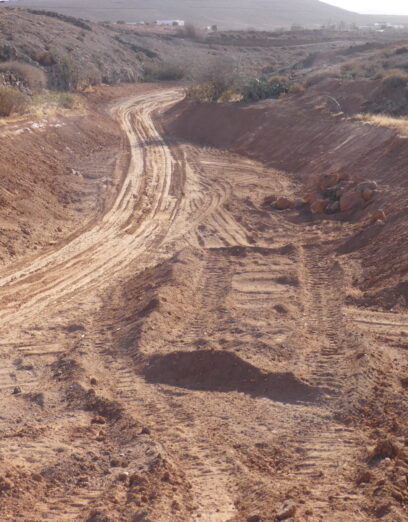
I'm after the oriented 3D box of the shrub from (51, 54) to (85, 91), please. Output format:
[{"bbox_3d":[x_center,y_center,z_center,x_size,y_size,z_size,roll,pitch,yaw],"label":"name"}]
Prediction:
[{"bbox_3d":[-9.749,-13.463,56.000,2.430,2.440,2.190,1,17,0],"label":"shrub"}]

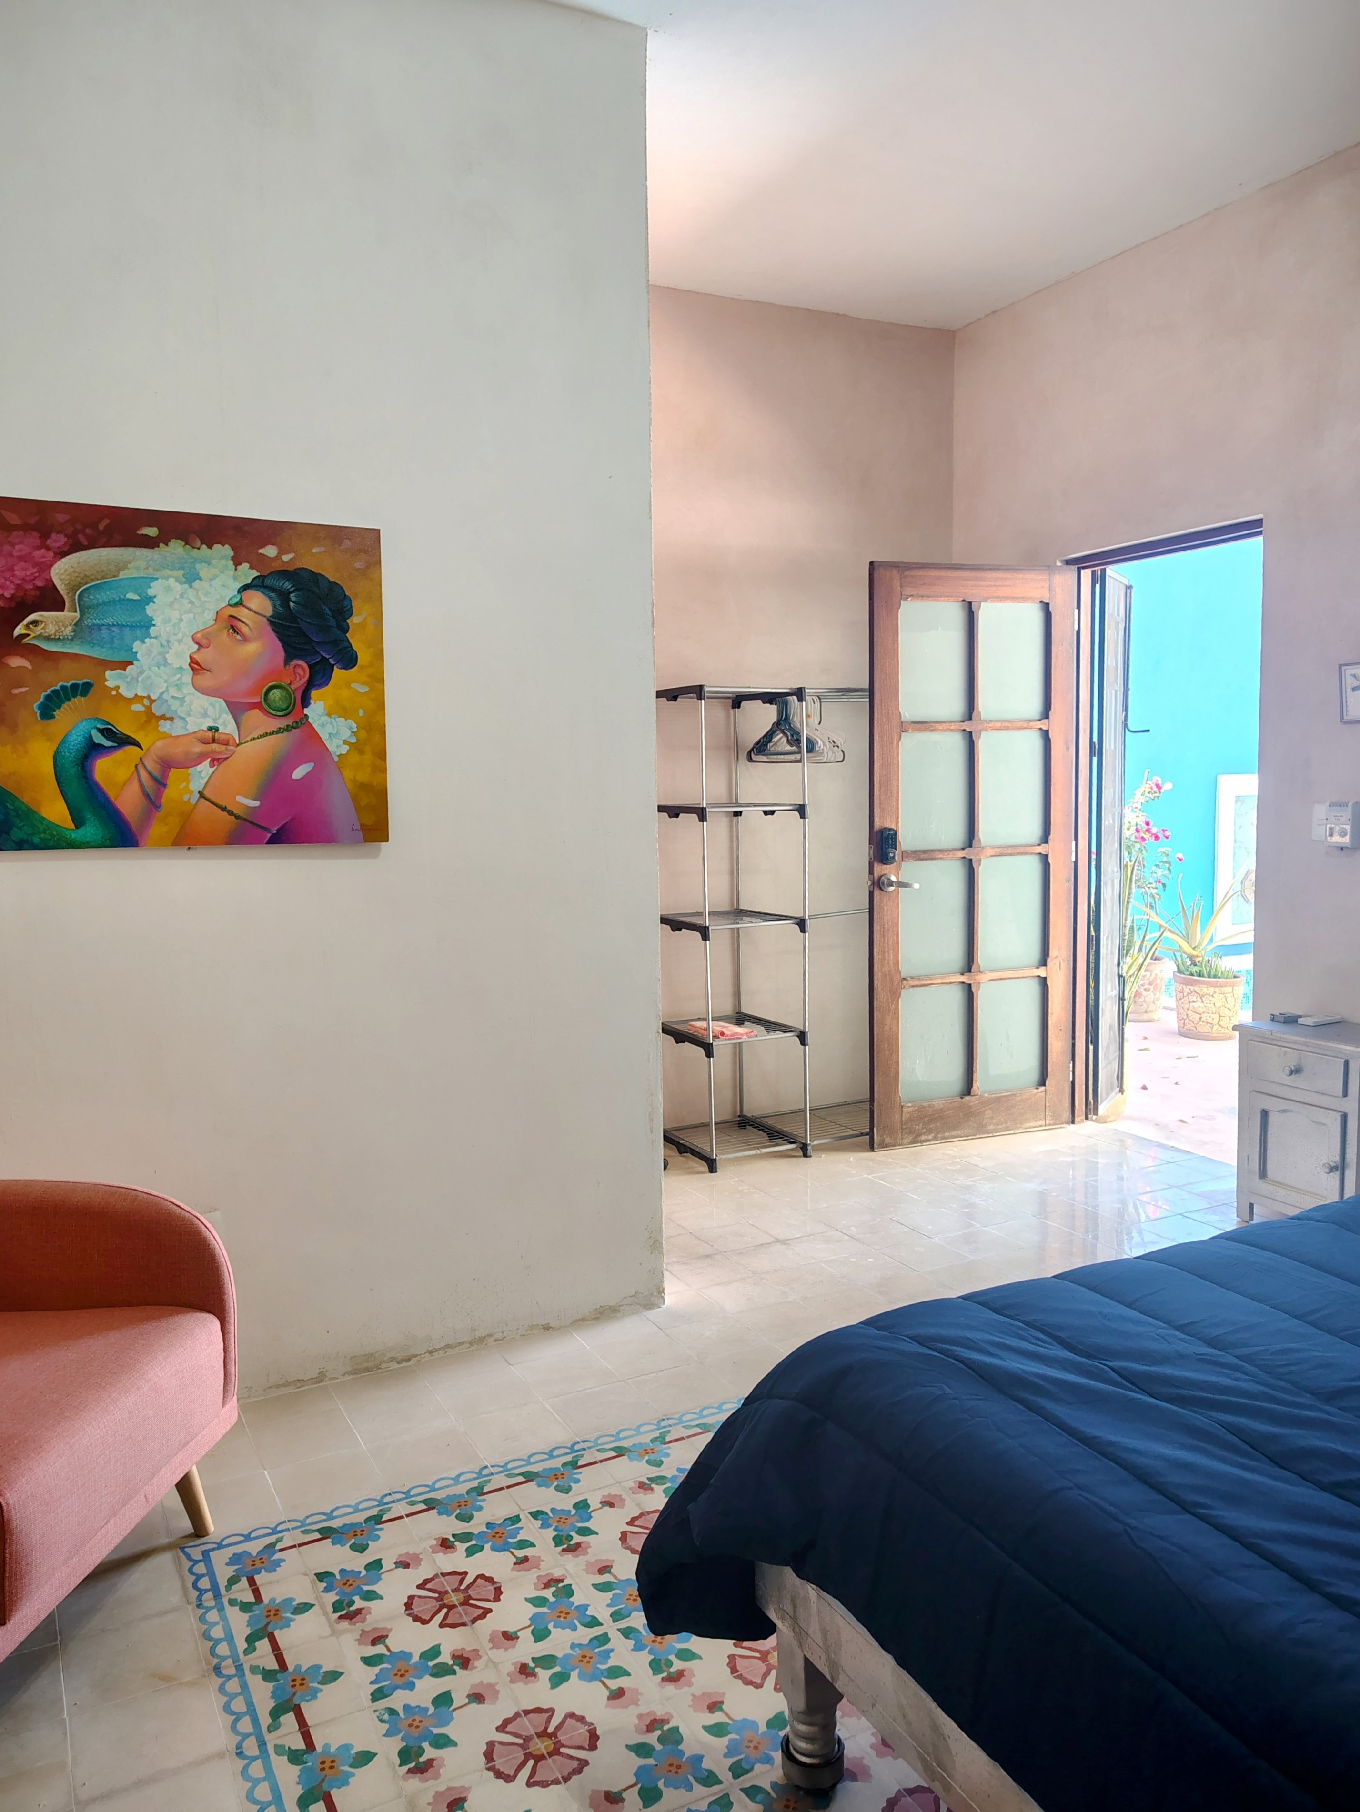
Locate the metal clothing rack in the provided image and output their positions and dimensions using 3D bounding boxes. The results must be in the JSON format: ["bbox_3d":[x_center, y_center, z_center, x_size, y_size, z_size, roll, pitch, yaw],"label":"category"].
[{"bbox_3d":[0.487,0.051,4.953,1.160,1.735,0.500,-3,4,-27],"label":"metal clothing rack"}]

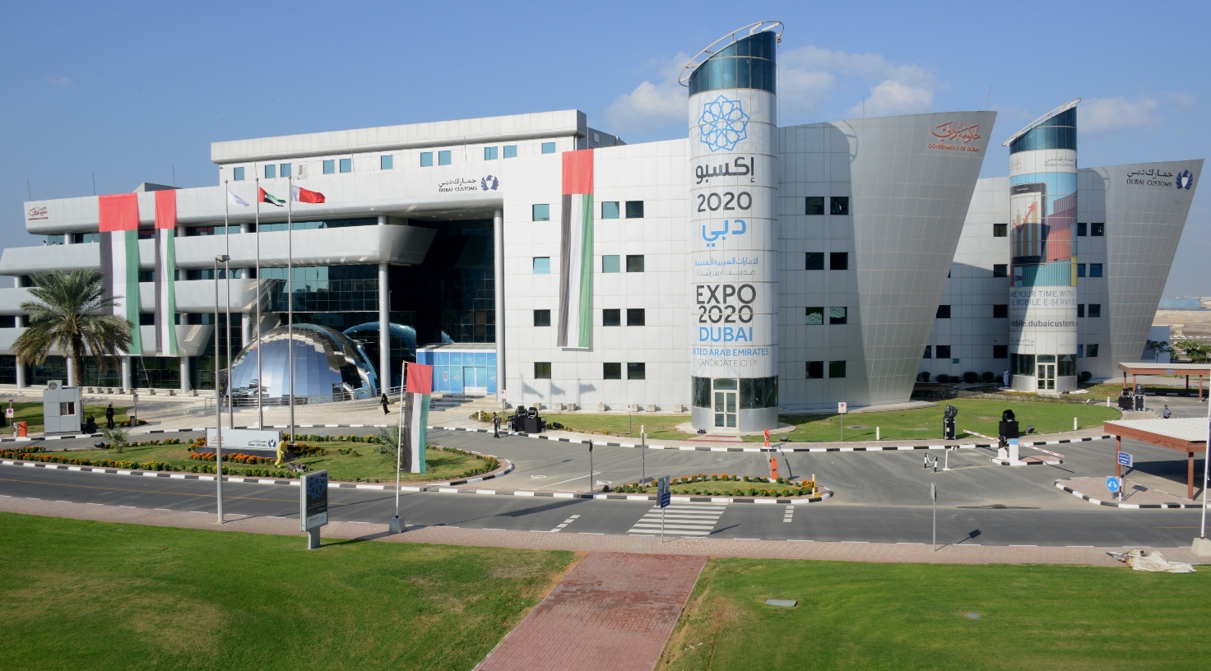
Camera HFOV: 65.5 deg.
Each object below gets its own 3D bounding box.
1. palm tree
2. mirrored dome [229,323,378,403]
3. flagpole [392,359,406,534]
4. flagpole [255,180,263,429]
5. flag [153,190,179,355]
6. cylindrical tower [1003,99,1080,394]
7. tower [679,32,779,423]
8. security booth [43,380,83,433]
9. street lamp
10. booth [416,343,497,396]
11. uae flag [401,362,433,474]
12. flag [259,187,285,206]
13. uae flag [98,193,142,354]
[{"bbox_3d":[-40.113,0.885,70.942,9.000,11.656,8.800,0,2,20],"label":"palm tree"},{"bbox_3d":[-27.829,2.182,86.288,13.726,6.522,12.600,0,2,20],"label":"mirrored dome"},{"bbox_3d":[-7.738,4.082,35.136,0.520,6.408,0.480,0,2,14],"label":"flagpole"},{"bbox_3d":[-20.849,-1.411,56.803,0.190,15.939,0.190,-1,2,0],"label":"flagpole"},{"bbox_3d":[-42.031,-5.947,89.999,2.550,15.795,0.250,0,2,22],"label":"flag"},{"bbox_3d":[43.329,-8.925,93.178,6.900,28.384,6.900,0,2,24],"label":"cylindrical tower"},{"bbox_3d":[9.138,-7.787,66.966,6.900,28.503,6.900,0,2,19],"label":"tower"},{"bbox_3d":[-37.430,4.857,65.171,2.150,3.574,2.150,-1,2,-25],"label":"security booth"},{"bbox_3d":[-15.091,2.103,37.133,0.320,10.422,0.780,0,2,16],"label":"street lamp"},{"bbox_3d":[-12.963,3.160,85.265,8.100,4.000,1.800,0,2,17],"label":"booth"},{"bbox_3d":[-6.965,3.103,35.115,1.080,4.150,0.220,0,1,8],"label":"uae flag"},{"bbox_3d":[-20.115,-8.371,56.900,1.550,1.139,0.300,-1,2,-11],"label":"flag"},{"bbox_3d":[-48.480,-6.036,94.114,5.500,16.002,0.400,0,2,24],"label":"uae flag"}]

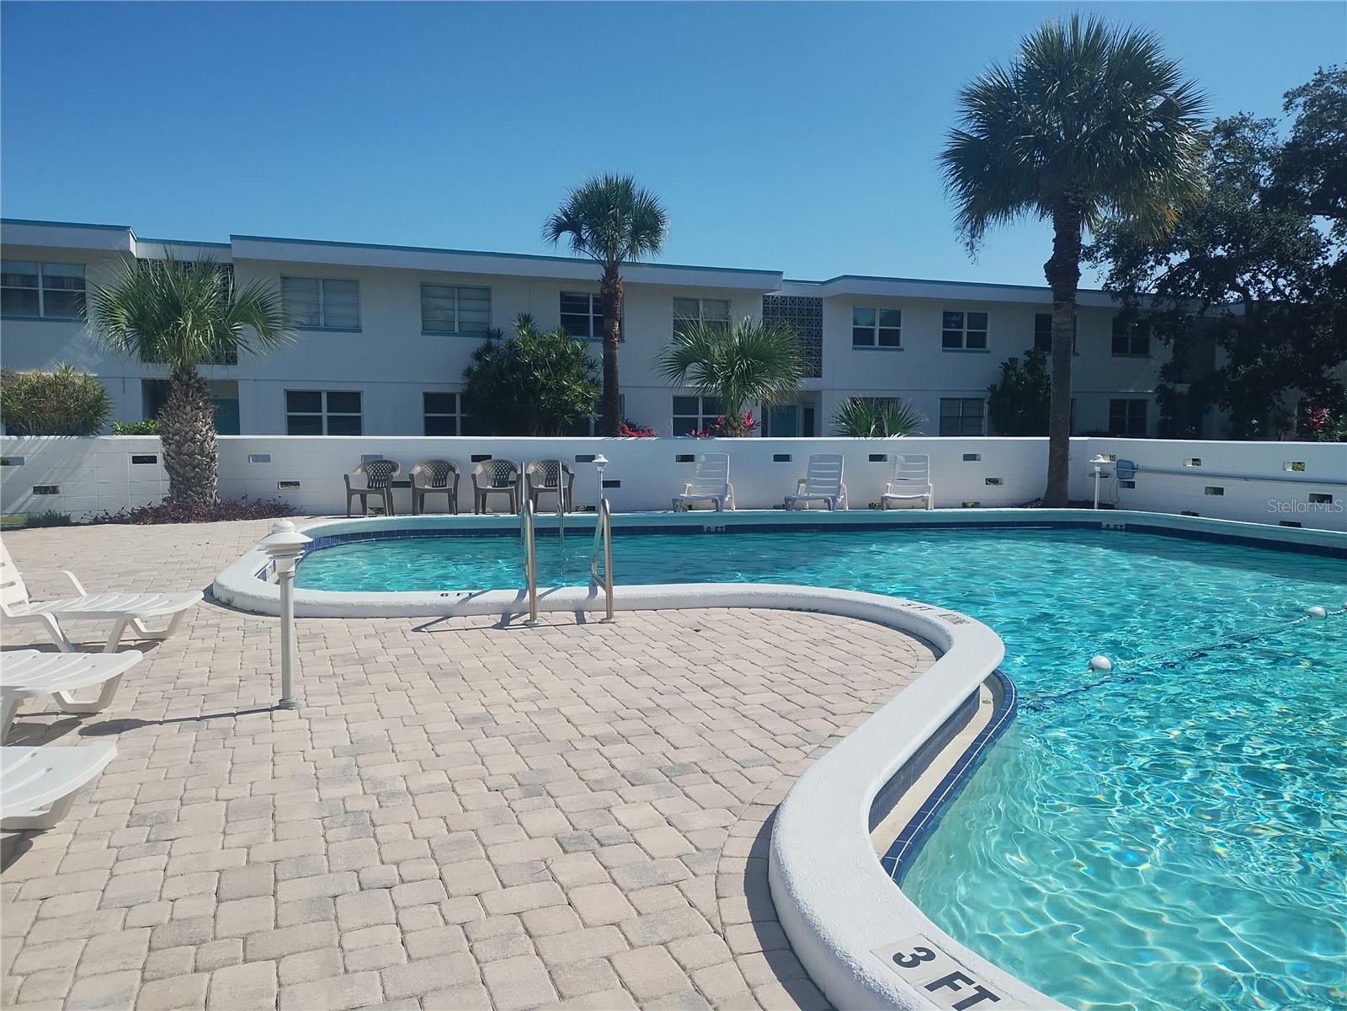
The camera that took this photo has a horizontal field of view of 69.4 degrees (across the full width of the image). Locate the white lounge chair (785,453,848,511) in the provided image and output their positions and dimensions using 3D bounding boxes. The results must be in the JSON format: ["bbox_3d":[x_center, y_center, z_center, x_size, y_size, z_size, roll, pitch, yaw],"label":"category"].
[{"bbox_3d":[2.190,-0.323,14.801,0.700,0.920,1.450,1,5,17],"label":"white lounge chair"}]

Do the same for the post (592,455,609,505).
[{"bbox_3d":[-1.090,-0.282,14.474,0.250,0.890,0.250,0,5,0],"label":"post"}]

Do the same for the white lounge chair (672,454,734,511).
[{"bbox_3d":[0.475,-0.306,14.476,0.700,0.930,1.550,1,5,10],"label":"white lounge chair"}]

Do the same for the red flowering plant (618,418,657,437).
[{"bbox_3d":[-0.689,-0.766,16.996,0.850,1.420,0.800,0,5,0],"label":"red flowering plant"}]

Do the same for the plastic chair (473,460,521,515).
[{"bbox_3d":[-2.570,-0.238,14.307,0.680,0.830,0.620,0,5,-3],"label":"plastic chair"}]

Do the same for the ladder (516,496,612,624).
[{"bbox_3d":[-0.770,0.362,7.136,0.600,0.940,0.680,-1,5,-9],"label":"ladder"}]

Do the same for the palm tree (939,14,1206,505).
[{"bbox_3d":[6.240,-3.751,15.450,4.100,7.650,4.100,0,5,0],"label":"palm tree"}]

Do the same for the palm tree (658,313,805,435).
[{"bbox_3d":[0.907,-1.525,15.828,2.350,3.130,2.300,0,5,0],"label":"palm tree"}]

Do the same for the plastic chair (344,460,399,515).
[{"bbox_3d":[-4.360,-0.236,14.277,0.680,0.830,0.620,0,5,5],"label":"plastic chair"}]

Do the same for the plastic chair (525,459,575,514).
[{"bbox_3d":[-1.810,-0.244,14.376,0.680,0.830,0.620,0,5,-4],"label":"plastic chair"}]

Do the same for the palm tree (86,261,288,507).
[{"bbox_3d":[-6.717,-1.604,13.513,2.600,3.680,2.500,-2,5,-26],"label":"palm tree"}]

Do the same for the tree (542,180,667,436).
[{"bbox_3d":[-1.400,-3.594,20.378,2.600,6.550,2.600,0,5,0],"label":"tree"}]

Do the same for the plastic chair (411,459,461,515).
[{"bbox_3d":[-3.500,-0.252,14.430,0.680,0.830,0.630,-1,5,-9],"label":"plastic chair"}]

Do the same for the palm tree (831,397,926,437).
[{"bbox_3d":[3.393,-0.889,16.082,1.600,1.820,1.500,0,5,0],"label":"palm tree"}]

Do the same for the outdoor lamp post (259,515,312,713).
[{"bbox_3d":[-1.831,0.513,4.583,0.245,0.885,0.245,0,5,0],"label":"outdoor lamp post"}]

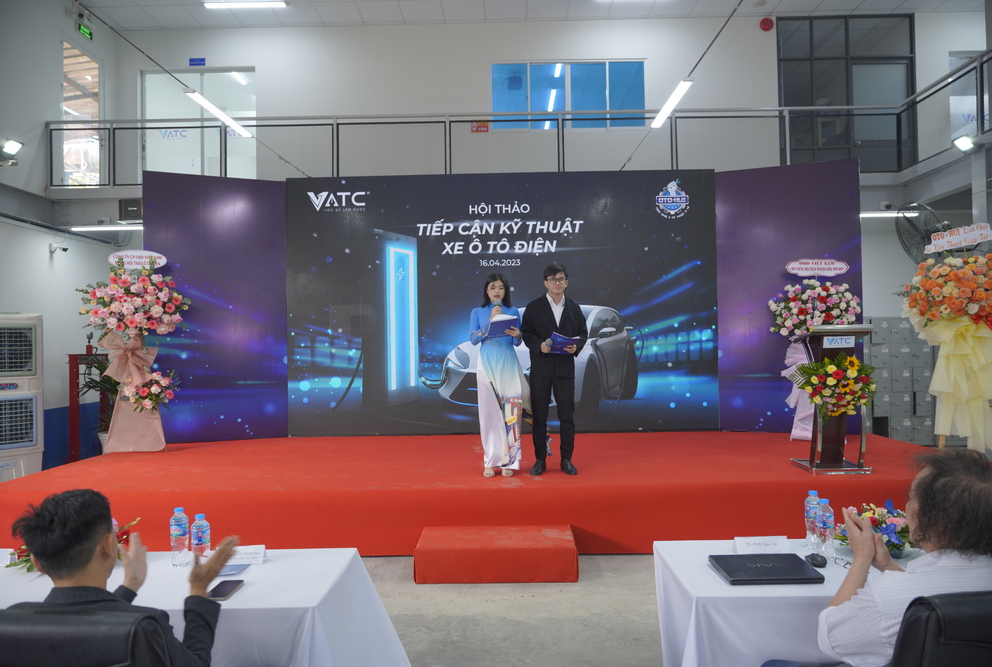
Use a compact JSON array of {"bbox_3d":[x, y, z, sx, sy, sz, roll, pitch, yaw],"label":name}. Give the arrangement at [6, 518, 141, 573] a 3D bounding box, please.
[{"bbox_3d":[-1.597,0.780,2.520,0.480,0.220,0.290,-1,-1,1],"label":"arrangement"}]

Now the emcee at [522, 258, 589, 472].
[{"bbox_3d":[0.480,0.290,5.526,0.555,1.730,0.460,-1,0,0],"label":"emcee"}]

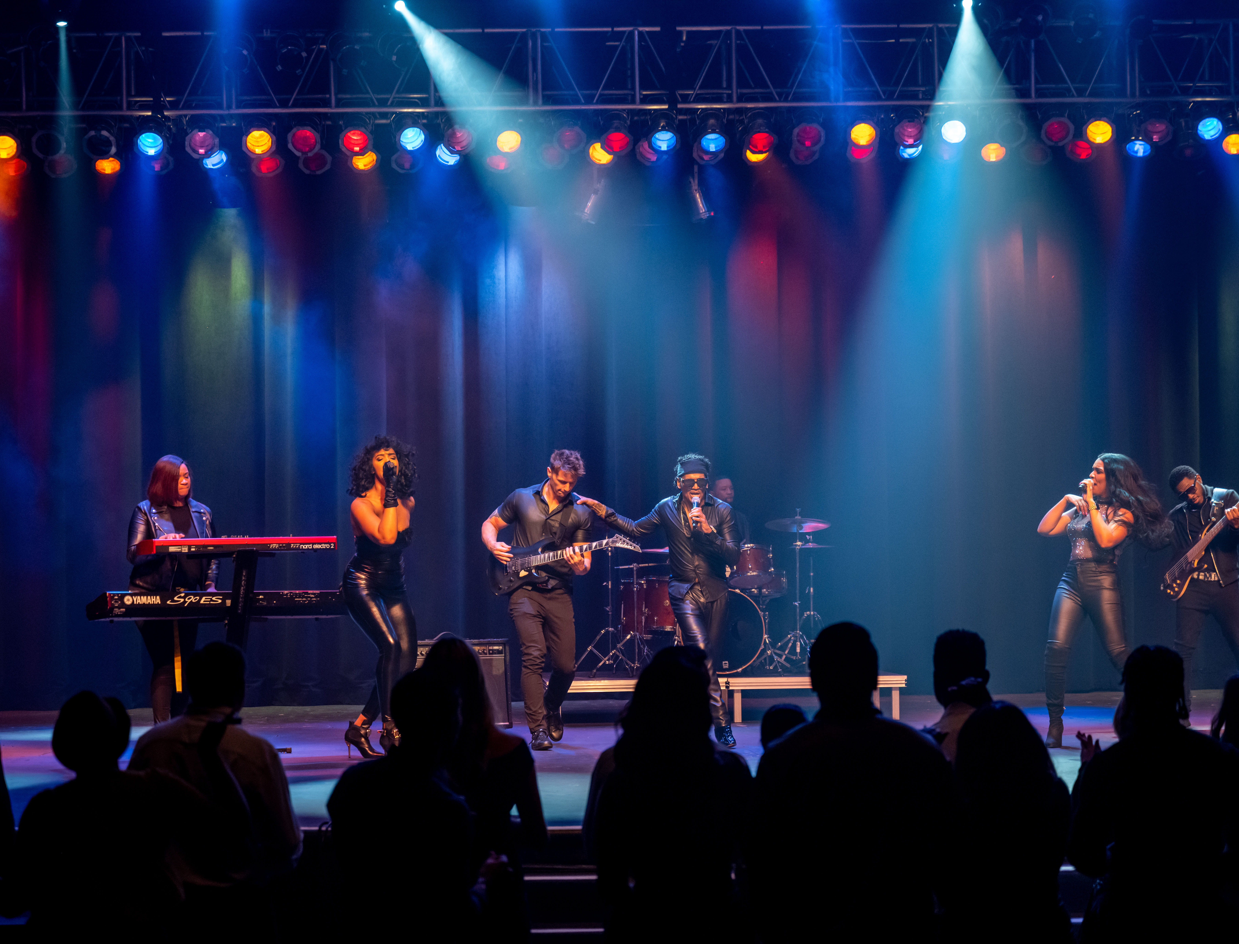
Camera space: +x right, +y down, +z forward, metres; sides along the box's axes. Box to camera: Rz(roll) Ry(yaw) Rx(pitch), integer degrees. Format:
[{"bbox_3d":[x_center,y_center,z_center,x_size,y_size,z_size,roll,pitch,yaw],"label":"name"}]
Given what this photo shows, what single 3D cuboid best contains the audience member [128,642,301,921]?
[{"bbox_3d":[-1.196,1.278,8.165,0.500,1.550,0.350,-1,-3,-2],"label":"audience member"}]

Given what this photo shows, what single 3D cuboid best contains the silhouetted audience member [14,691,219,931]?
[{"bbox_3d":[-1.423,1.441,7.785,0.560,1.640,0.400,0,-1,6],"label":"silhouetted audience member"}]

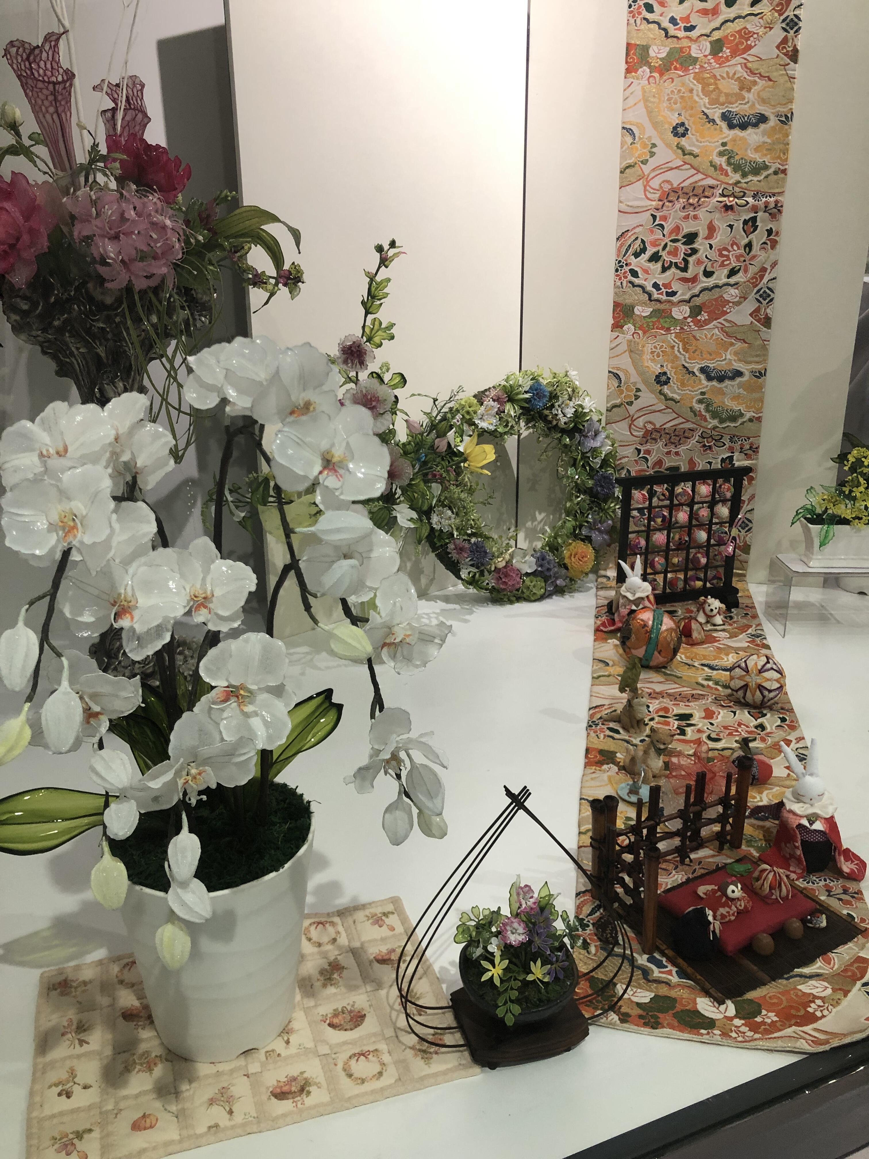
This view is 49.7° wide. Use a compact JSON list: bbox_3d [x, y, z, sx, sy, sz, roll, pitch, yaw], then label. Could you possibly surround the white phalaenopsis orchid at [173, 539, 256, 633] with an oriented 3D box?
[{"bbox_3d":[-0.166,0.004,0.700,0.068,0.072,0.046,-4,19,-11],"label":"white phalaenopsis orchid"}]

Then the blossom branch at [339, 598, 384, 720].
[{"bbox_3d":[-0.057,0.062,0.727,0.036,0.098,0.030,-1,21,0],"label":"blossom branch"}]

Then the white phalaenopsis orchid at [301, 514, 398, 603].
[{"bbox_3d":[-0.065,-0.016,0.720,0.077,0.070,0.050,-4,19,-11],"label":"white phalaenopsis orchid"}]

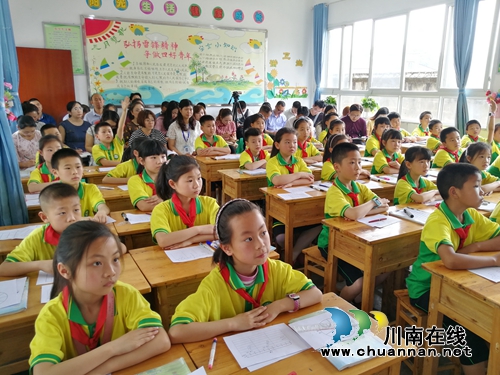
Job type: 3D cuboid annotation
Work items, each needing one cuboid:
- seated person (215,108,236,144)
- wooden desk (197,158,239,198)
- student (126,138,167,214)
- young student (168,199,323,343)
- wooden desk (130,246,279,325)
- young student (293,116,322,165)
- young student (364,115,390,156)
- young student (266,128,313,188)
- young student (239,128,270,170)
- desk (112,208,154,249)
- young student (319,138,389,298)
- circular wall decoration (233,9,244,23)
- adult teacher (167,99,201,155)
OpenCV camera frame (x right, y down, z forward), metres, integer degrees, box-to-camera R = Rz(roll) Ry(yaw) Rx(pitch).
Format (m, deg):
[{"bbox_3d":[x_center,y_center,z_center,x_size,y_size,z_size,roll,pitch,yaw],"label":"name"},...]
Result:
[{"bbox_3d":[-0.326,-0.536,5.621,0.460,1.190,0.620,-8,16,-26],"label":"seated person"},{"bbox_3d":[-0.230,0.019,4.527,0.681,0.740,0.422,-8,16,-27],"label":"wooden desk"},{"bbox_3d":[-0.612,0.282,2.629,0.420,1.190,0.620,-8,16,-28],"label":"student"},{"bbox_3d":[-0.002,0.594,1.364,0.480,1.148,0.580,-6,15,-22],"label":"young student"},{"bbox_3d":[-0.220,0.679,1.956,0.600,0.750,0.410,-8,16,-28],"label":"wooden desk"},{"bbox_3d":[0.560,-0.158,4.235,0.420,1.206,0.550,-8,16,-27],"label":"young student"},{"bbox_3d":[1.575,-0.284,4.751,0.420,1.130,0.550,-8,16,-26],"label":"young student"},{"bbox_3d":[0.316,0.108,3.188,0.430,1.202,0.570,-8,16,-27],"label":"young student"},{"bbox_3d":[0.084,-0.027,3.963,0.420,1.120,0.620,-8,16,-28],"label":"young student"},{"bbox_3d":[-0.515,0.518,2.499,0.610,0.710,0.410,-8,16,-26],"label":"desk"},{"bbox_3d":[0.654,0.283,2.541,0.440,1.140,0.580,-8,16,-26],"label":"young student"},{"bbox_3d":[-0.197,-3.093,7.038,0.226,0.228,0.020,-7,15,-26],"label":"circular wall decoration"},{"bbox_3d":[-0.740,-0.362,4.652,0.460,1.340,0.620,-8,16,-26],"label":"adult teacher"}]

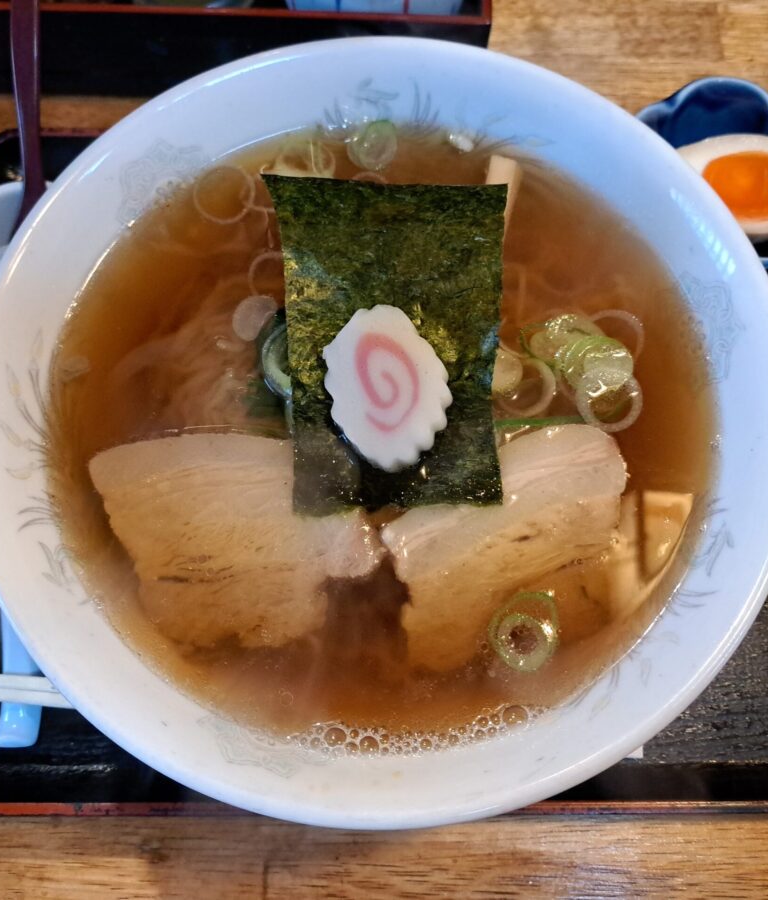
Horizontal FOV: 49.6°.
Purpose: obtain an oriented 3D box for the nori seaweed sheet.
[{"bbox_3d":[0.002,-0.030,0.239,0.064,0.012,0.094,-2,89,0],"label":"nori seaweed sheet"}]

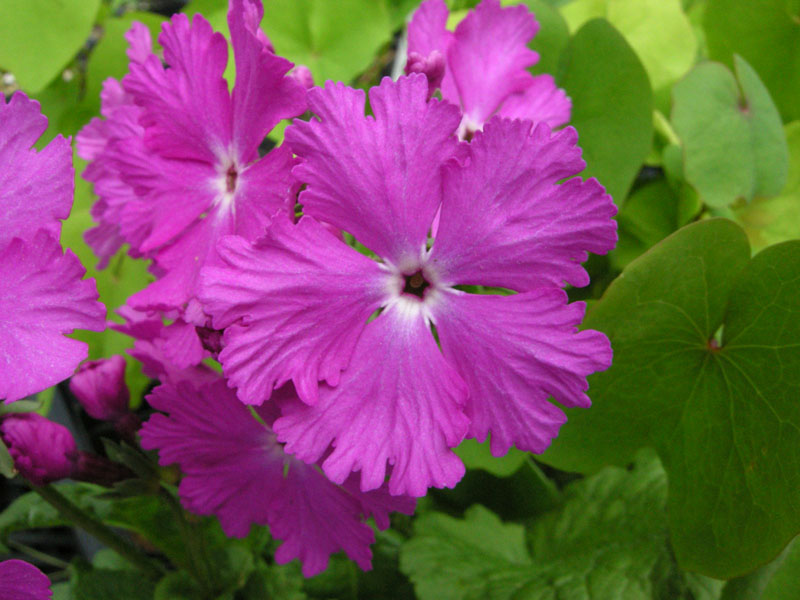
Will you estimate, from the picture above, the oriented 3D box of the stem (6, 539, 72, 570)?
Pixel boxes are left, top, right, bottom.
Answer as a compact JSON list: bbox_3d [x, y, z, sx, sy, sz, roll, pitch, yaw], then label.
[{"bbox_3d":[-0.079,0.056,0.181,0.002,0.015,0.002,-52,29,0],"label":"stem"}]

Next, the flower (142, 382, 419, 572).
[{"bbox_3d":[-0.018,0.025,0.127,0.041,0.013,0.033,-6,71,-16],"label":"flower"}]

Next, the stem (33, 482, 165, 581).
[{"bbox_3d":[-0.054,0.042,0.151,0.003,0.032,0.003,-36,34,0],"label":"stem"}]

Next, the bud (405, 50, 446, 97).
[{"bbox_3d":[0.004,-0.037,0.137,0.006,0.008,0.006,3,15,-1],"label":"bud"}]

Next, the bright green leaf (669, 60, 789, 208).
[{"bbox_3d":[0.071,-0.036,0.180,0.025,0.010,0.032,3,73,7],"label":"bright green leaf"}]

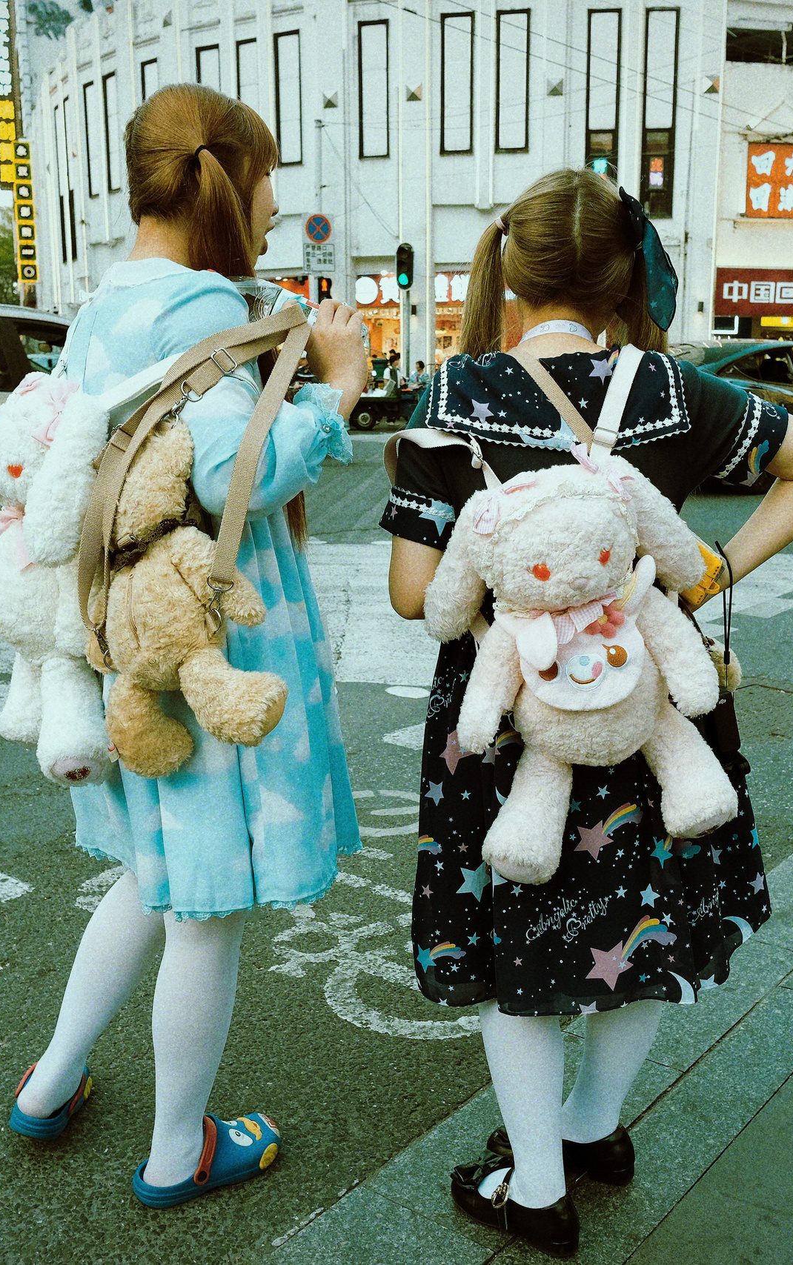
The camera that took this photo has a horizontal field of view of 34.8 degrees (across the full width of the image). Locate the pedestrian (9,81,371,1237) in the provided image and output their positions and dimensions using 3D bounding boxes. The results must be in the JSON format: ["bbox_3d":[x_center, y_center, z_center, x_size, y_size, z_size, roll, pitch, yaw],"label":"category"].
[{"bbox_3d":[-0.330,0.032,2.029,0.540,1.670,0.460,-11,16,-41],"label":"pedestrian"}]

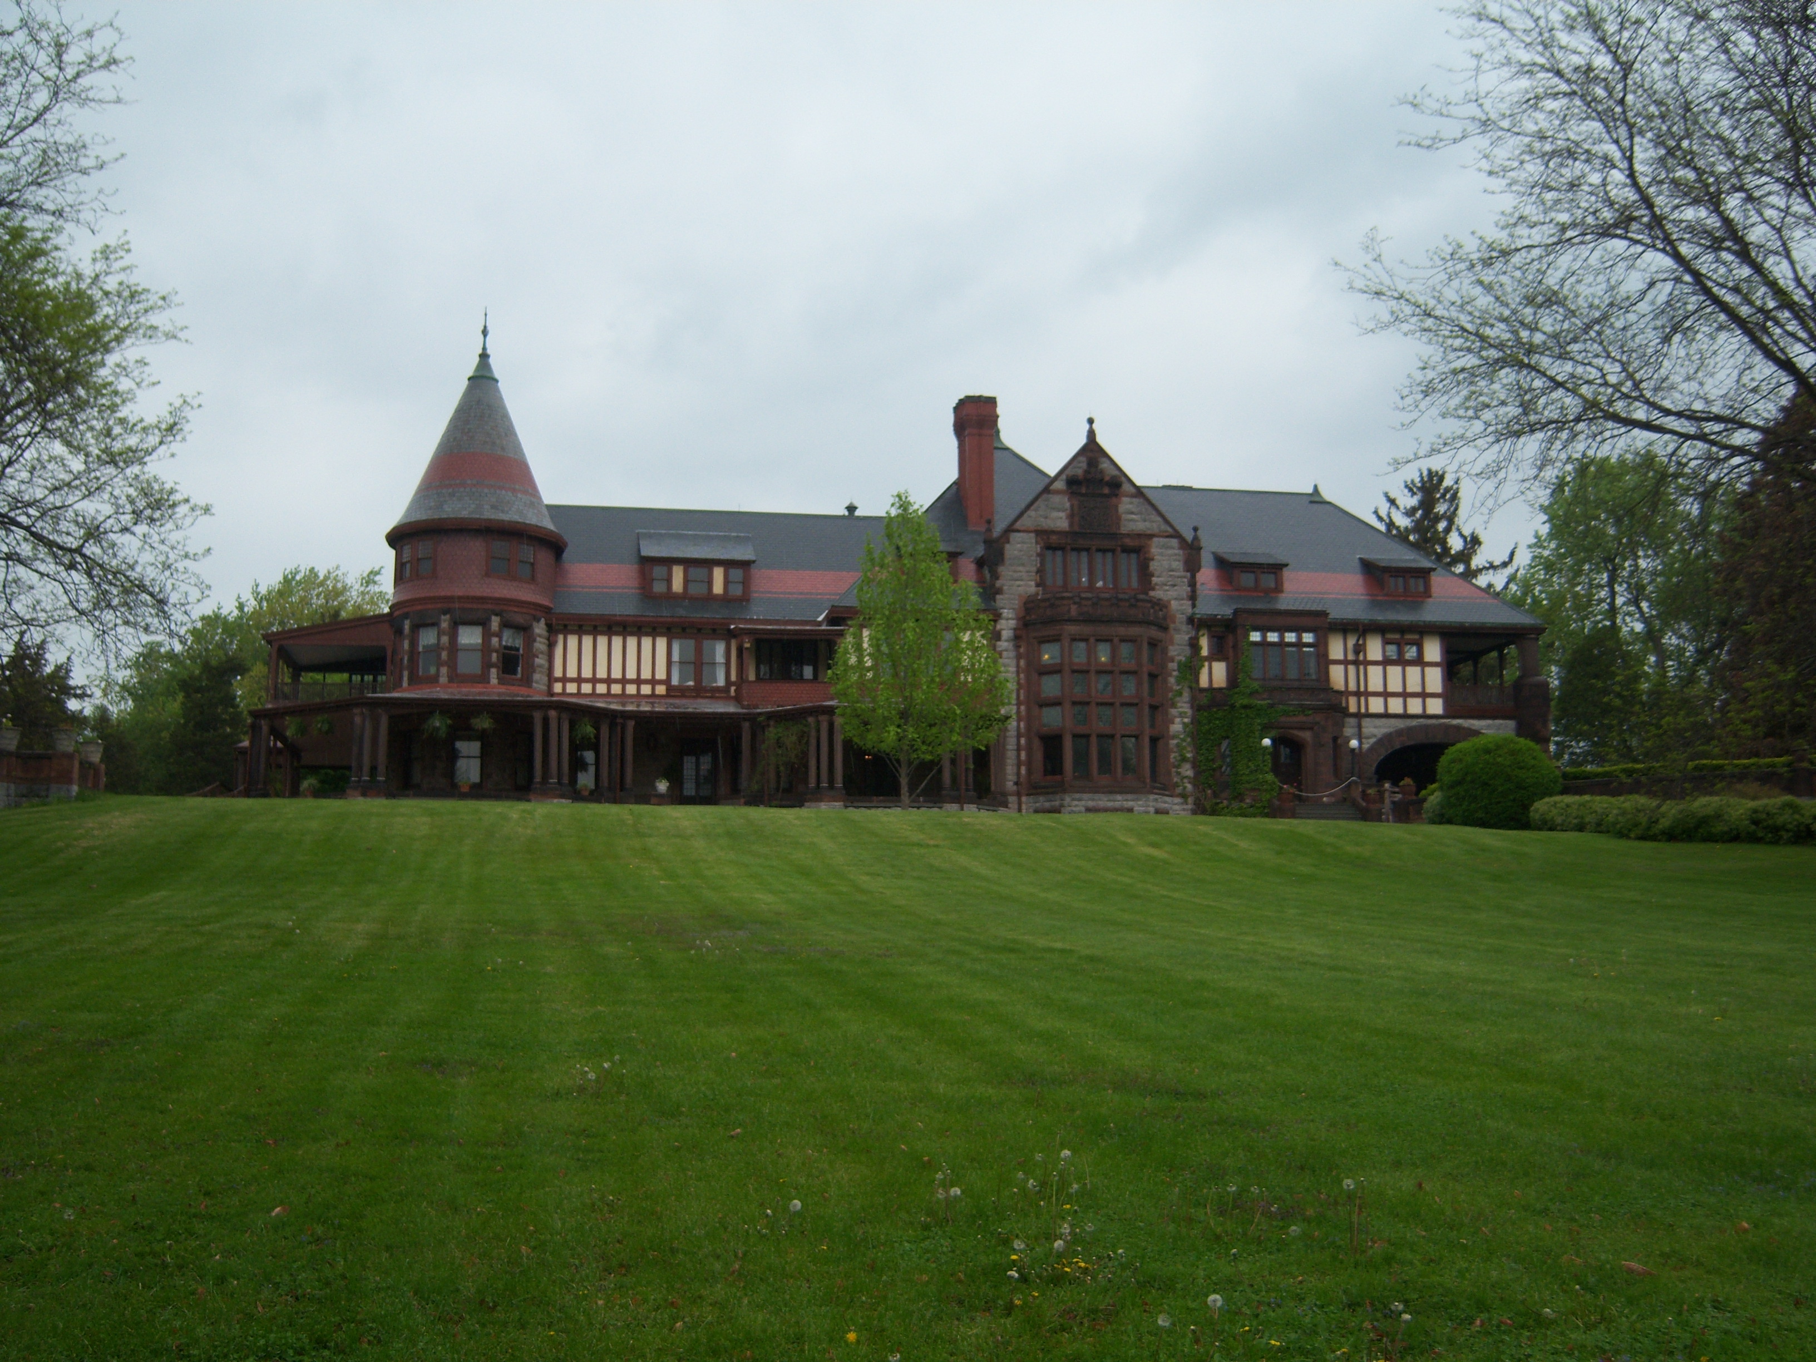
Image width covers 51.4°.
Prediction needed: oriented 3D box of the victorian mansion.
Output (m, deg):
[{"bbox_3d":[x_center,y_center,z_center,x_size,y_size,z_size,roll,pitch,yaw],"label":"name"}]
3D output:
[{"bbox_3d":[-0.560,-3.635,85.867,52.725,20.109,19.000,1,-8,-9],"label":"victorian mansion"}]

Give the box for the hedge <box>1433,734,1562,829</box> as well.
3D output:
[{"bbox_3d":[21.315,3.653,68.126,4.604,3.486,4.200,0,-8,0],"label":"hedge"}]

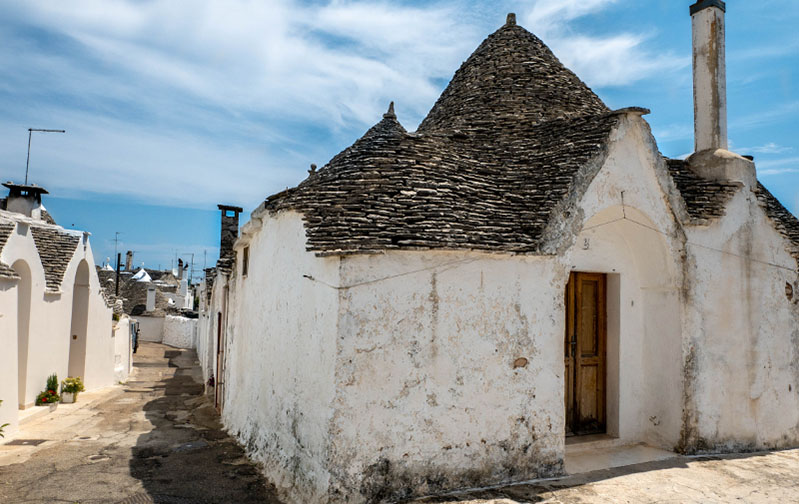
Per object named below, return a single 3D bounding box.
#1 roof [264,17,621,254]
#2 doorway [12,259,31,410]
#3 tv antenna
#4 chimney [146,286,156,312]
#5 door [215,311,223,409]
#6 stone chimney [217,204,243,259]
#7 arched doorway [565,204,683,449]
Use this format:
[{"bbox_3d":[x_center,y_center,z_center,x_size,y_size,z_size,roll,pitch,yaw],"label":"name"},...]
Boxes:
[{"bbox_3d":[0.844,-1.674,7.667,5.044,3.722,4.656,3,-4,-25],"label":"roof"},{"bbox_3d":[-5.984,1.225,8.471,0.339,2.229,0.718,2,-4,-9],"label":"doorway"},{"bbox_3d":[-6.771,-1.813,10.599,0.698,1.104,0.194,1,-4,-6],"label":"tv antenna"},{"bbox_3d":[-11.675,2.259,26.088,0.417,1.172,0.417,0,-4,10],"label":"chimney"},{"bbox_3d":[-3.230,1.914,9.889,0.097,1.732,0.825,2,-4,-20],"label":"door"},{"bbox_3d":[-3.494,-0.392,11.390,0.466,1.134,0.407,3,-4,-28],"label":"stone chimney"},{"bbox_3d":[2.259,0.841,6.104,1.746,2.638,0.640,3,-4,-25],"label":"arched doorway"}]

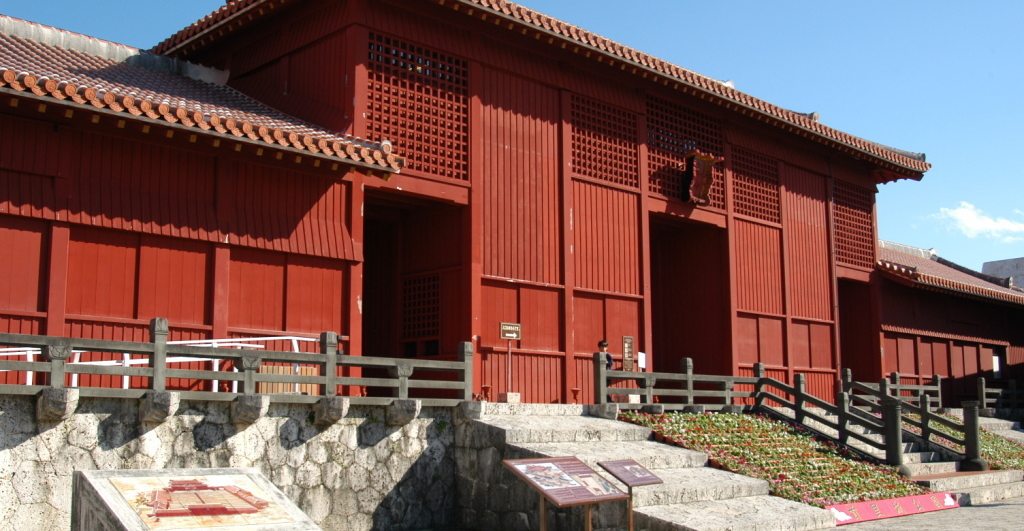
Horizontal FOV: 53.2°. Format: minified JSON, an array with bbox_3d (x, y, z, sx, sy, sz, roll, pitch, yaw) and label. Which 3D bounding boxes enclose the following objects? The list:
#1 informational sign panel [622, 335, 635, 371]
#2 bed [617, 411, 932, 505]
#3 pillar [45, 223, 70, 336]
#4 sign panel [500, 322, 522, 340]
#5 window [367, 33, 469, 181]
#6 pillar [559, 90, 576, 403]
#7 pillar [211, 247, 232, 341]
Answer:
[{"bbox_3d":[2.860,2.210,25.128,0.426,0.957,0.052,8,-12,-44],"label":"informational sign panel"},{"bbox_3d":[5.451,3.841,20.627,5.044,1.789,4.420,8,-12,-44],"label":"bed"},{"bbox_3d":[-7.442,0.760,16.613,0.291,2.860,0.291,8,-12,-44],"label":"pillar"},{"bbox_3d":[-0.016,1.490,22.992,0.624,0.364,0.042,8,-12,-44],"label":"sign panel"},{"bbox_3d":[-2.033,-3.470,22.579,2.829,2.787,0.104,8,-12,-44],"label":"window"},{"bbox_3d":[1.324,-0.446,25.466,0.302,7.956,0.291,8,-12,-44],"label":"pillar"},{"bbox_3d":[-5.365,1.063,18.616,0.291,2.860,0.291,8,-12,-44],"label":"pillar"}]

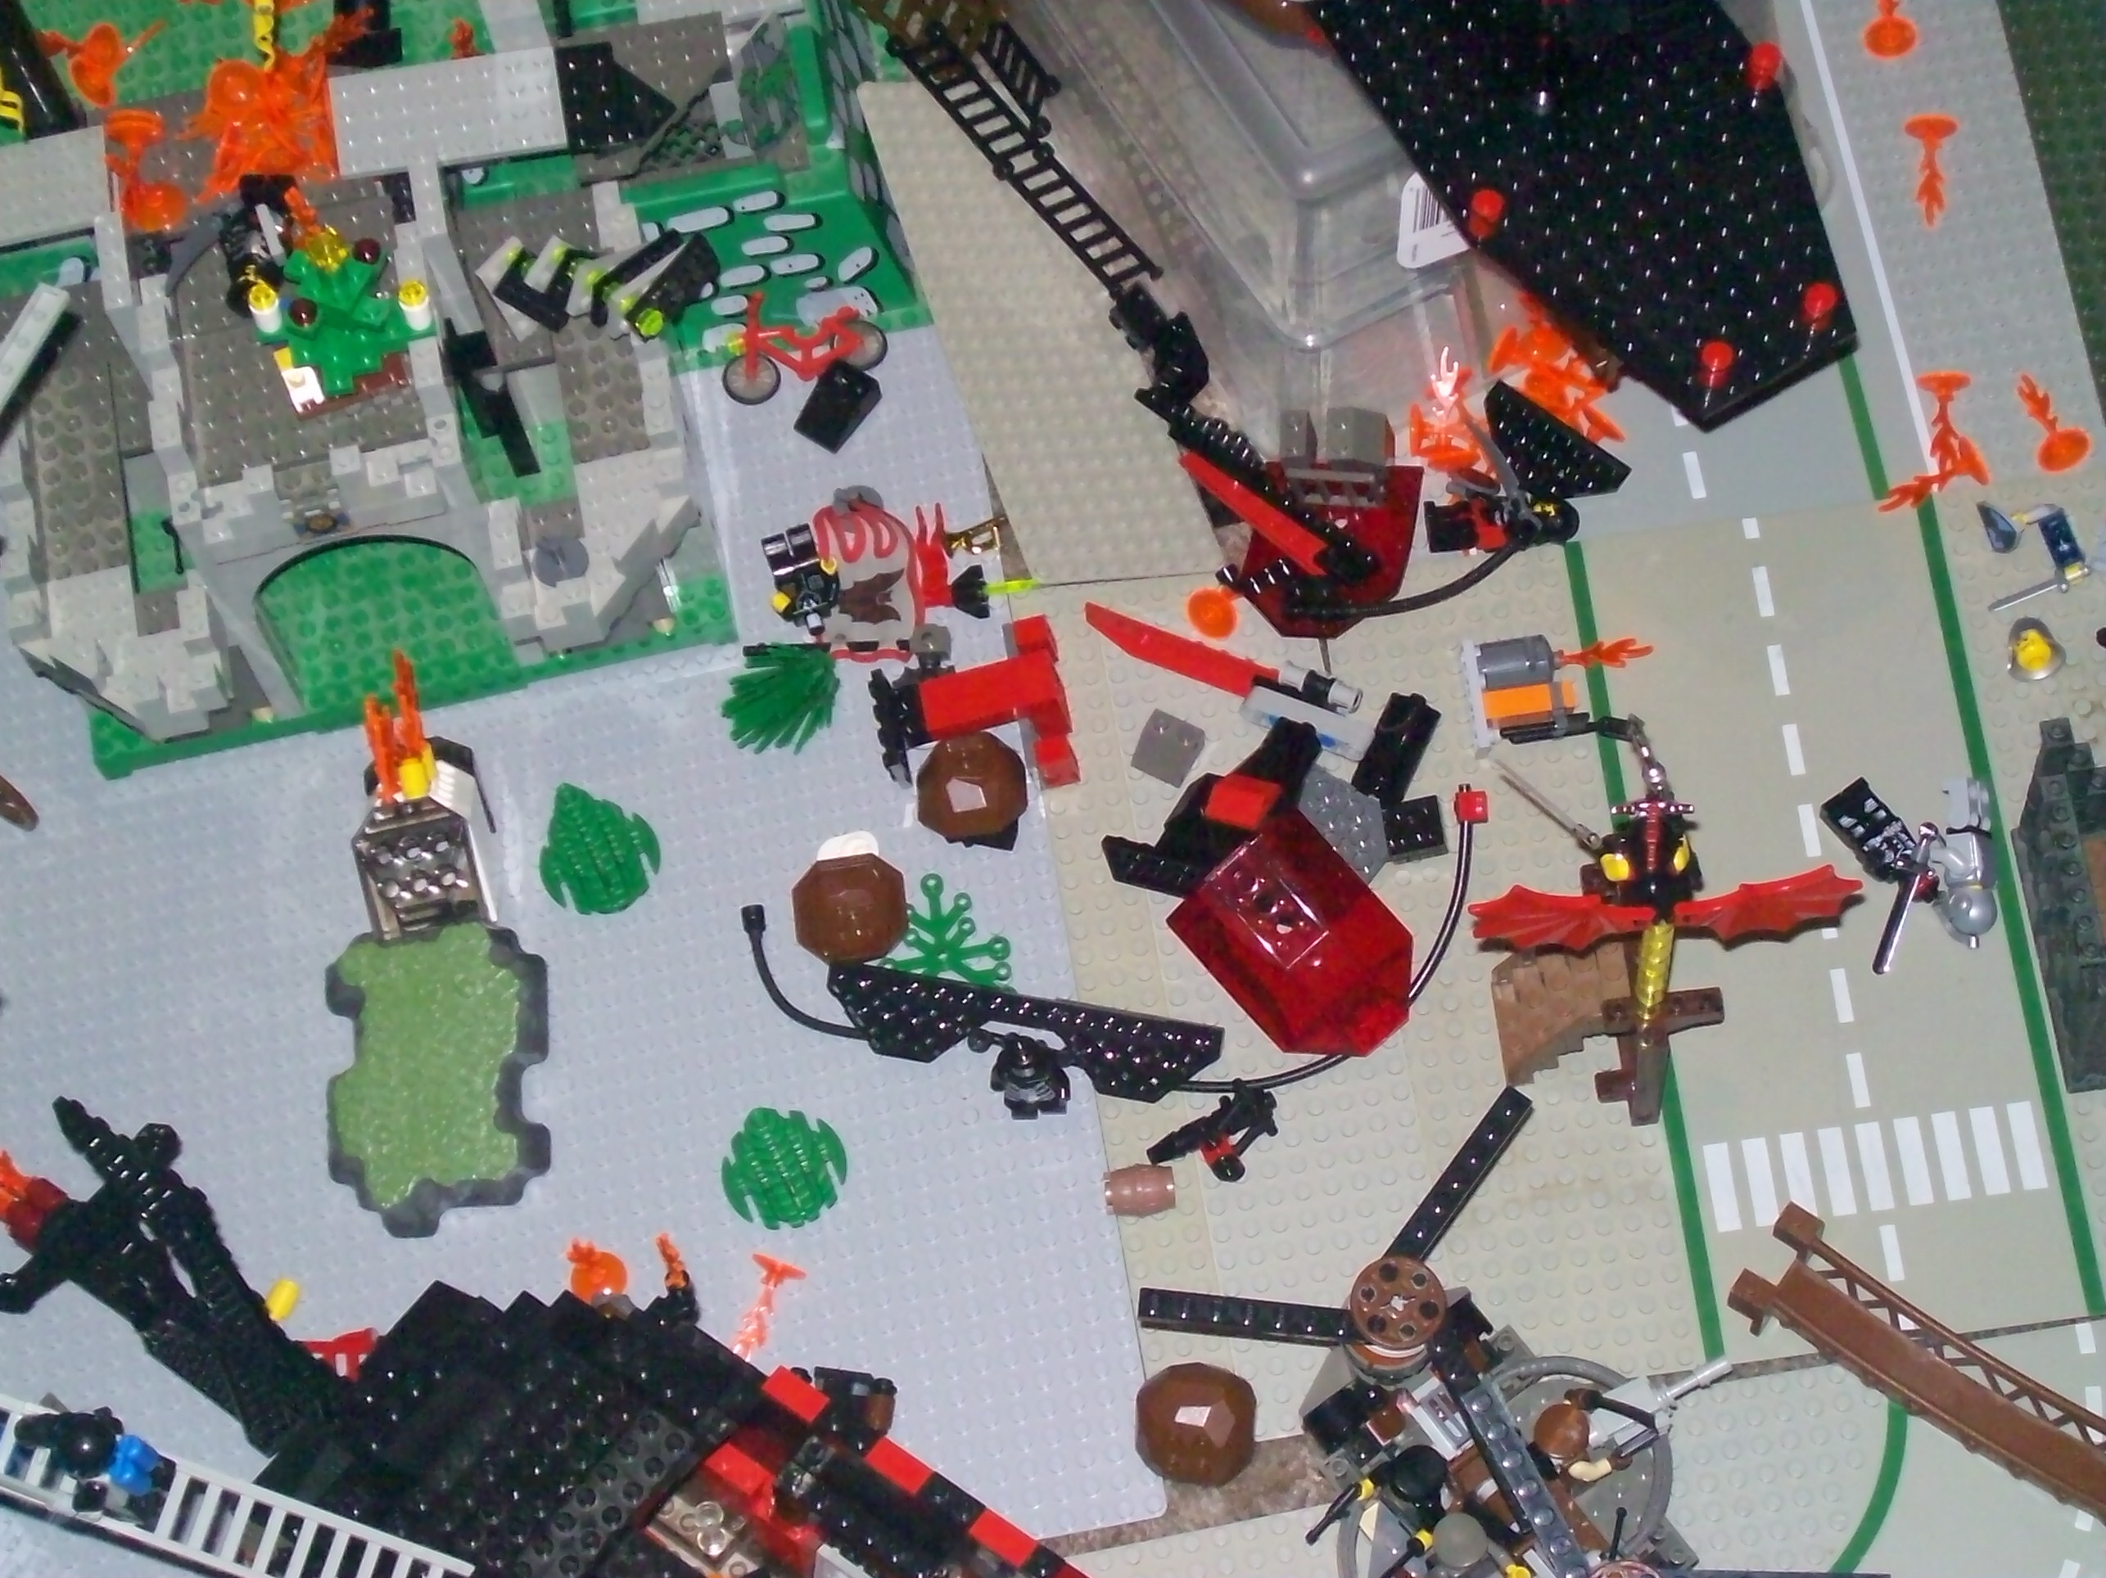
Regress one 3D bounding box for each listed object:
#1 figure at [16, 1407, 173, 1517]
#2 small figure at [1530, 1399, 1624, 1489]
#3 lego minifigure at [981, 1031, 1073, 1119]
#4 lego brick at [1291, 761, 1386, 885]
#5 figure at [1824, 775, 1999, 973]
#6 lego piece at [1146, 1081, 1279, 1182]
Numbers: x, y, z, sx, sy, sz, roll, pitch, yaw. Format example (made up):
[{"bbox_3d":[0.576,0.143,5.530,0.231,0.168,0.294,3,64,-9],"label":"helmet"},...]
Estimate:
[{"bbox_3d":[-0.260,0.183,1.155,0.031,0.035,0.024,17,69,13],"label":"figure"},{"bbox_3d":[0.138,0.172,1.120,0.022,0.040,0.024,-17,65,-1],"label":"small figure"},{"bbox_3d":[-0.007,0.080,1.191,0.023,0.040,0.015,-8,66,3],"label":"lego minifigure"},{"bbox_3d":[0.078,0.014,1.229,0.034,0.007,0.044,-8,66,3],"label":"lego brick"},{"bbox_3d":[0.243,0.021,1.203,0.044,0.018,0.058,-8,66,3],"label":"figure"},{"bbox_3d":[0.047,0.097,1.192,0.039,0.013,0.023,-30,66,-7],"label":"lego piece"}]

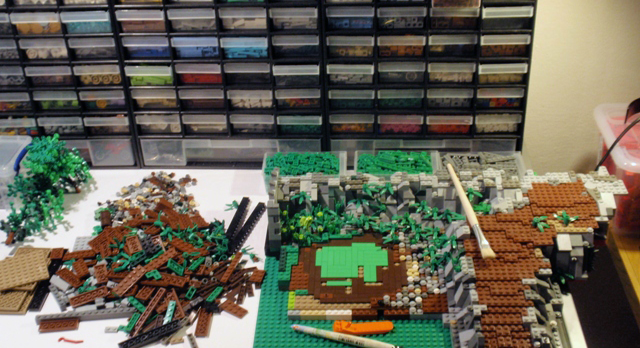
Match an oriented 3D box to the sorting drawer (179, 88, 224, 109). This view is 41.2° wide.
[{"bbox_3d":[-0.176,-0.150,1.365,0.069,0.037,0.137,0,33,4],"label":"sorting drawer"}]

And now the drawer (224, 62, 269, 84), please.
[{"bbox_3d":[-0.105,-0.188,1.345,0.069,0.037,0.134,0,33,5],"label":"drawer"}]

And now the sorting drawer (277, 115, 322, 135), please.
[{"bbox_3d":[-0.027,-0.110,1.378,0.070,0.039,0.138,0,32,4],"label":"sorting drawer"}]

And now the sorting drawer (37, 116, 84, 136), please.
[{"bbox_3d":[-0.403,-0.111,1.403,0.069,0.037,0.137,0,33,4],"label":"sorting drawer"}]

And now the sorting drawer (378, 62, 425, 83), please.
[{"bbox_3d":[0.126,-0.186,1.325,0.069,0.037,0.134,0,33,5],"label":"sorting drawer"}]

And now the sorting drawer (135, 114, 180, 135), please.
[{"bbox_3d":[-0.249,-0.113,1.400,0.070,0.037,0.138,0,32,4],"label":"sorting drawer"}]

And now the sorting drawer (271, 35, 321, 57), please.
[{"bbox_3d":[-0.033,-0.225,1.316,0.069,0.037,0.134,0,33,5],"label":"sorting drawer"}]

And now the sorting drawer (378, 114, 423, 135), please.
[{"bbox_3d":[0.129,-0.111,1.373,0.070,0.037,0.138,0,32,4],"label":"sorting drawer"}]

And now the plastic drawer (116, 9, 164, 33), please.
[{"bbox_3d":[-0.259,-0.261,1.306,0.070,0.037,0.138,0,32,4],"label":"plastic drawer"}]

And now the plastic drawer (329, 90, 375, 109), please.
[{"bbox_3d":[0.053,-0.148,1.356,0.068,0.038,0.135,0,33,4],"label":"plastic drawer"}]

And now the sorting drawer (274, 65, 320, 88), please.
[{"bbox_3d":[-0.031,-0.184,1.334,0.069,0.037,0.134,0,33,5],"label":"sorting drawer"}]

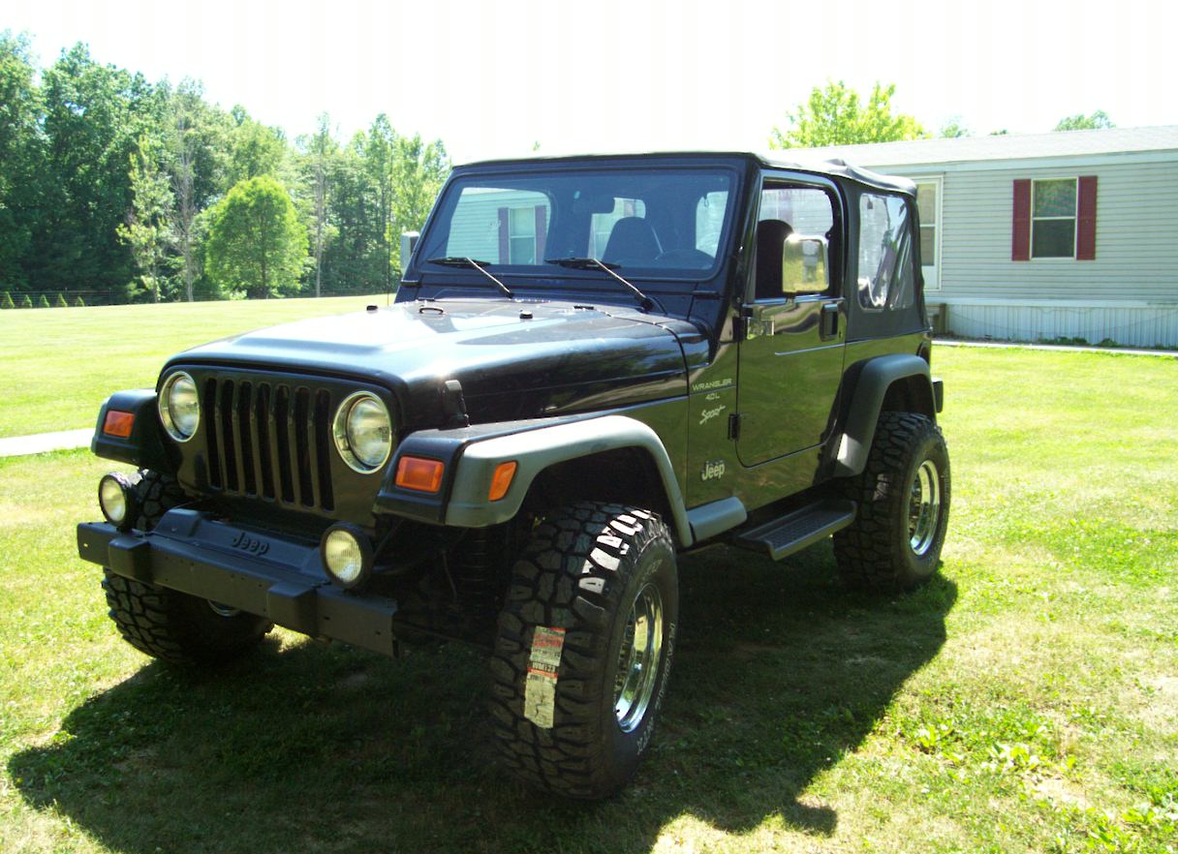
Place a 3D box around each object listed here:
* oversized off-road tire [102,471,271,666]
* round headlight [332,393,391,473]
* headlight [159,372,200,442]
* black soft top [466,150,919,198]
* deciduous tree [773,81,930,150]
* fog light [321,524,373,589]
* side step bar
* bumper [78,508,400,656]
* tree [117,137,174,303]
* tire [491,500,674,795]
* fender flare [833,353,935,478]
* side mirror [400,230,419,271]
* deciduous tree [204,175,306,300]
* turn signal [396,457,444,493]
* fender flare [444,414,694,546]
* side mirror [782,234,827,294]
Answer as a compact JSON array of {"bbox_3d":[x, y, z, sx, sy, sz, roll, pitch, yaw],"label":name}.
[{"bbox_3d":[-1.385,0.465,4.237,0.310,0.820,0.825,5,10,23],"label":"oversized off-road tire"},{"bbox_3d":[-0.585,0.013,3.114,0.215,0.215,0.095,7,11,34],"label":"round headlight"},{"bbox_3d":[-1.233,-0.068,3.555,0.213,0.213,0.080,7,11,35],"label":"headlight"},{"bbox_3d":[0.459,-1.075,5.011,1.380,0.125,1.680,7,11,34],"label":"black soft top"},{"bbox_3d":[8.483,-7.989,38.543,6.000,6.860,6.000,2,9,12],"label":"deciduous tree"},{"bbox_3d":[-0.601,0.326,2.969,0.160,0.163,0.085,7,11,34],"label":"fog light"},{"bbox_3d":[0.808,0.394,4.481,0.220,0.080,0.780,7,11,34],"label":"side step bar"},{"bbox_3d":[-1.000,0.405,3.279,1.370,0.190,0.215,7,11,34],"label":"bumper"},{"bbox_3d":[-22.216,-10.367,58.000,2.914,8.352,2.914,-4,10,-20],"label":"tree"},{"bbox_3d":[0.010,0.642,3.370,0.310,0.810,0.820,4,10,22],"label":"tire"},{"bbox_3d":[1.371,-0.094,5.222,0.150,0.475,0.980,7,11,35],"label":"fender flare"},{"bbox_3d":[-0.747,-0.755,5.076,0.170,0.195,0.085,7,11,34],"label":"side mirror"},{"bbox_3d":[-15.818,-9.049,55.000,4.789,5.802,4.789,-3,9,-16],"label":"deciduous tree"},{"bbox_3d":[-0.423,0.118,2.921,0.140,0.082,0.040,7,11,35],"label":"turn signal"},{"bbox_3d":[-0.025,0.200,3.286,0.150,0.465,1.030,7,11,35],"label":"fender flare"},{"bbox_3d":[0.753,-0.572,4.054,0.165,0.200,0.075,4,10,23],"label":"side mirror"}]

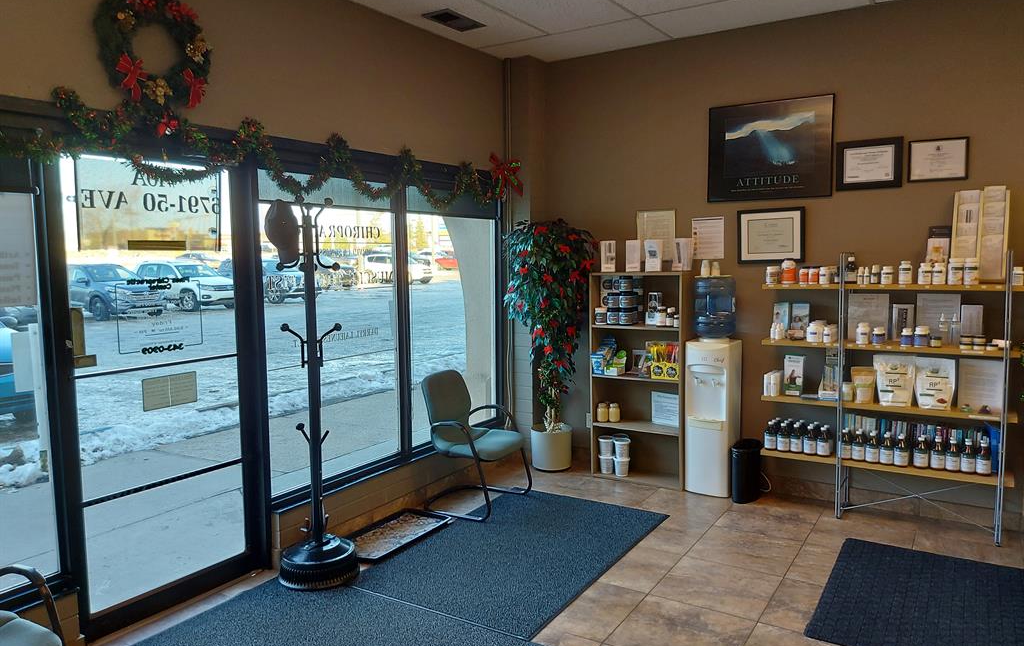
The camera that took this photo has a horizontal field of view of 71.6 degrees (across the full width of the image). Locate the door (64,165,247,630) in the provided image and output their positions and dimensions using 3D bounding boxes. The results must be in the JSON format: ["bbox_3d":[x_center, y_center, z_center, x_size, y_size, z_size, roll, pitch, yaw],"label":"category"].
[{"bbox_3d":[-1.598,0.272,3.289,0.060,2.070,0.880,3,7,33],"label":"door"}]

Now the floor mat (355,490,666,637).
[{"bbox_3d":[0.058,1.244,3.971,1.110,0.010,1.680,3,7,33],"label":"floor mat"}]

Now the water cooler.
[{"bbox_3d":[1.365,0.421,4.802,0.305,1.460,0.310,3,7,33],"label":"water cooler"}]

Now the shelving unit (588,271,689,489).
[{"bbox_3d":[0.942,0.390,5.068,0.690,1.480,0.270,3,7,33],"label":"shelving unit"}]

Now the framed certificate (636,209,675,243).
[{"bbox_3d":[1.027,-0.618,5.057,0.282,0.361,0.018,2,7,33],"label":"framed certificate"}]

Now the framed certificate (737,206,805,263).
[{"bbox_3d":[1.685,-0.566,4.627,0.422,0.346,0.025,2,7,33],"label":"framed certificate"}]

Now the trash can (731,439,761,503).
[{"bbox_3d":[1.566,0.991,4.737,0.190,0.360,0.250,2,7,33],"label":"trash can"}]

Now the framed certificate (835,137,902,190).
[{"bbox_3d":[2.151,-0.953,4.277,0.356,0.290,0.025,2,7,33],"label":"framed certificate"}]

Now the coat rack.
[{"bbox_3d":[-1.034,0.347,3.681,0.430,1.965,0.430,2,7,33],"label":"coat rack"}]

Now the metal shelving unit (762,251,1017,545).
[{"bbox_3d":[2.216,0.391,4.264,1.345,1.620,0.260,2,7,33],"label":"metal shelving unit"}]

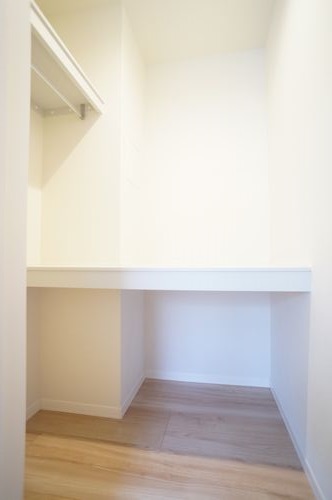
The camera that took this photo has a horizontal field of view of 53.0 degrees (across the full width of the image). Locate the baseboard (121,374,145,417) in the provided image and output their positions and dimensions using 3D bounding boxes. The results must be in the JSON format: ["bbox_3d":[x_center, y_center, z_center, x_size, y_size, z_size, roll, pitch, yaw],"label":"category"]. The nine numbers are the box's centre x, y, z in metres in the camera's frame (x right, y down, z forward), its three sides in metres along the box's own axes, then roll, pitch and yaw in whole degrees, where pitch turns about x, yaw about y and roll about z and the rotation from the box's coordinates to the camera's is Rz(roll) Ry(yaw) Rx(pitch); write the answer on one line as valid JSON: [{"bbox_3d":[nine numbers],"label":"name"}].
[{"bbox_3d":[-0.205,0.939,2.205,0.016,0.055,0.610,0,-2,10],"label":"baseboard"}]

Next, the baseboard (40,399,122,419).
[{"bbox_3d":[-0.499,0.929,1.950,0.499,0.055,0.016,0,-2,10],"label":"baseboard"}]

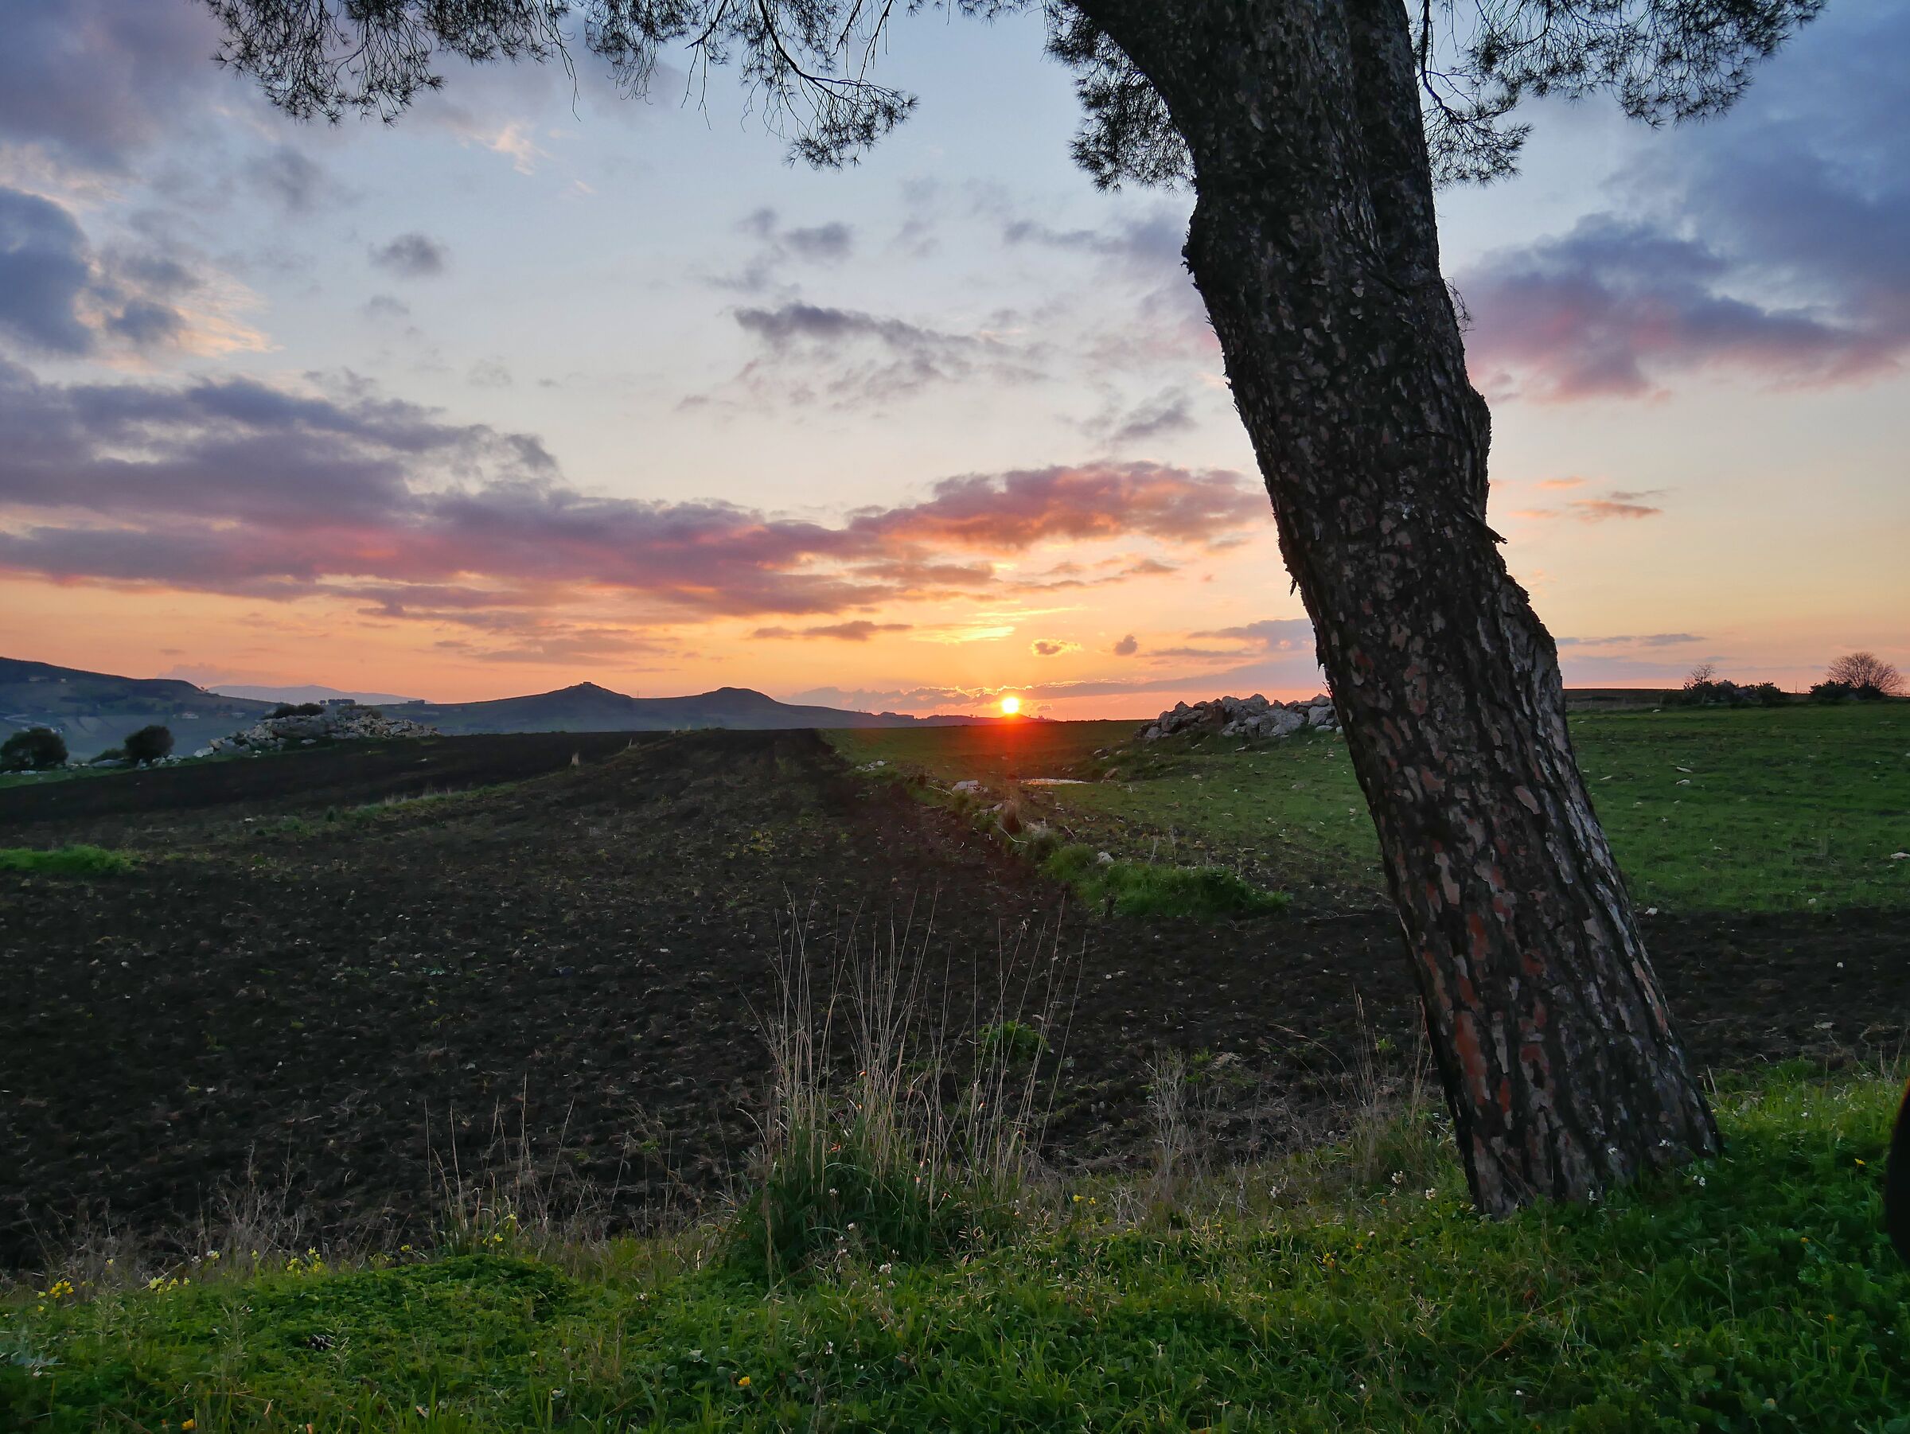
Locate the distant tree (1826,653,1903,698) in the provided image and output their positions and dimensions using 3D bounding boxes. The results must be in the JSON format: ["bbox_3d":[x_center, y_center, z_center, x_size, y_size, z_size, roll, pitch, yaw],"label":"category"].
[{"bbox_3d":[54.970,-2.430,80.000,4.200,2.950,4.000,0,0,0],"label":"distant tree"}]

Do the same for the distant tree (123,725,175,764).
[{"bbox_3d":[-51.710,1.750,85.000,3.000,2.500,2.900,0,0,0],"label":"distant tree"}]

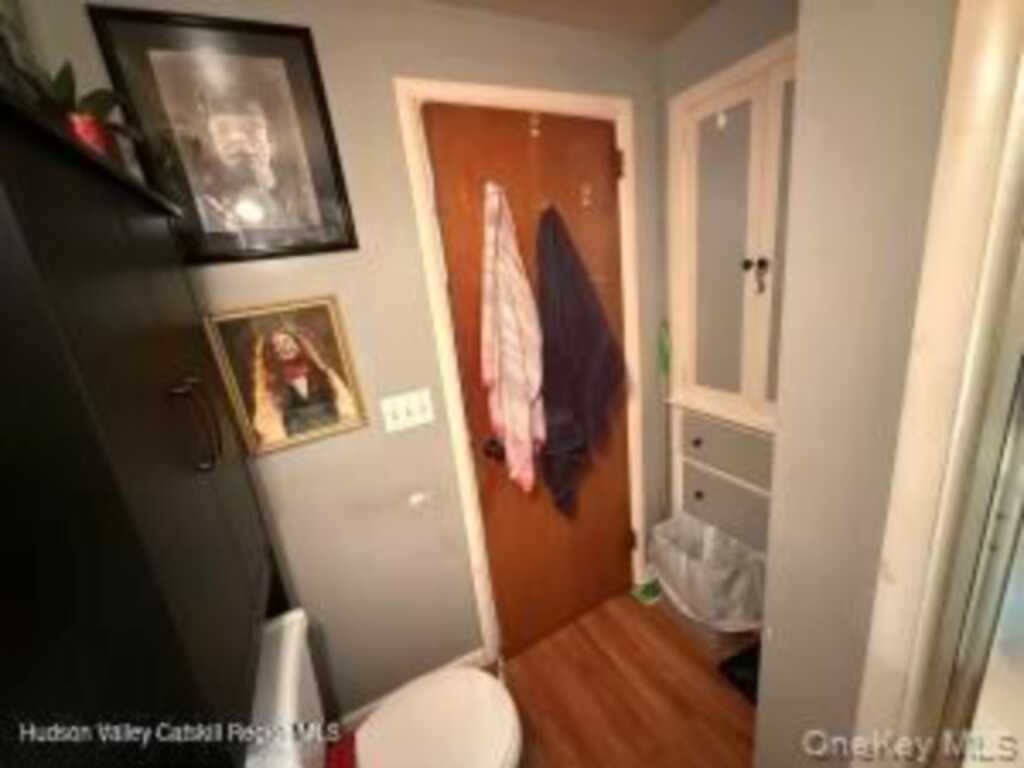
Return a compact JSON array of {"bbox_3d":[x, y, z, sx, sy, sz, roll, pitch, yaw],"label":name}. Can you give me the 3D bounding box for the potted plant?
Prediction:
[{"bbox_3d":[-0.724,-0.436,0.712,0.140,0.160,0.140,-14,17,-25],"label":"potted plant"}]

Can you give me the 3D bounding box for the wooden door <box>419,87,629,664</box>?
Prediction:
[{"bbox_3d":[0.160,0.081,1.624,0.715,2.030,0.037,-14,17,-25],"label":"wooden door"}]

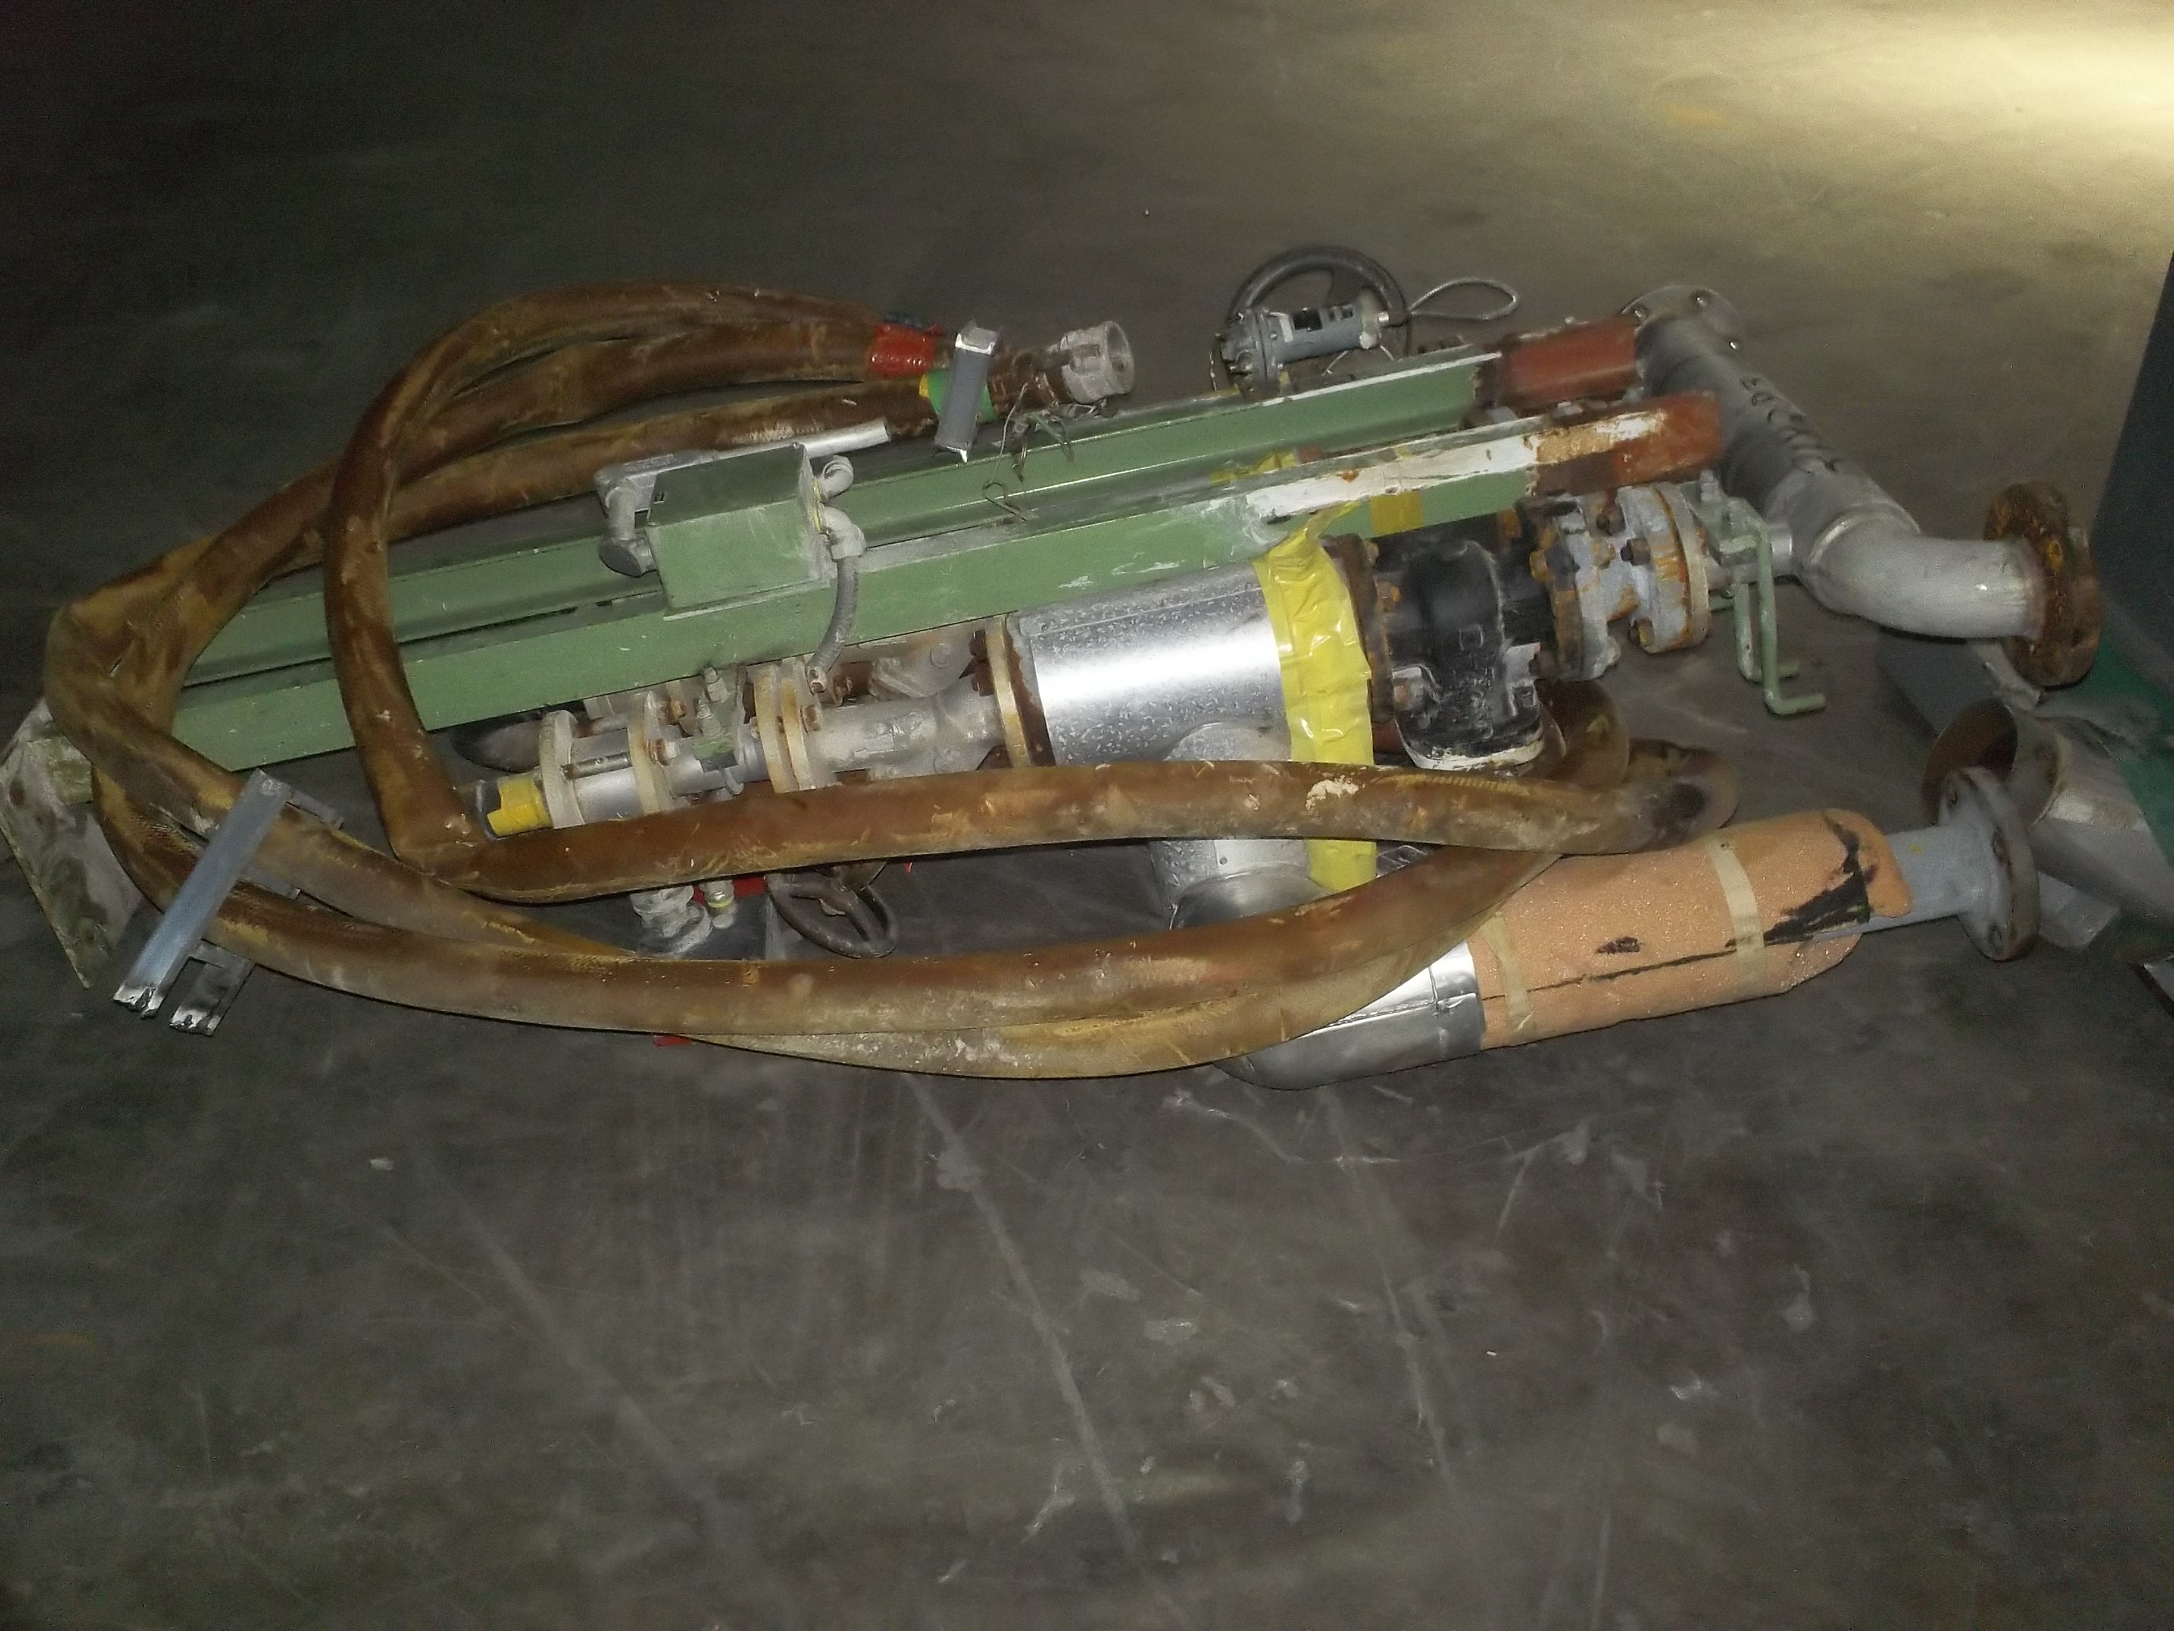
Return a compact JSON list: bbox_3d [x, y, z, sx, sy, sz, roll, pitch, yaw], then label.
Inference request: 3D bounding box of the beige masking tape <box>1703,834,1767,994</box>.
[{"bbox_3d":[0.637,0.102,2.388,0.029,0.168,0.168,-11,40,0],"label":"beige masking tape"}]

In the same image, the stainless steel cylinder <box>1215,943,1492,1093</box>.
[{"bbox_3d":[0.248,0.174,2.394,0.265,0.170,0.185,-11,40,0],"label":"stainless steel cylinder"}]

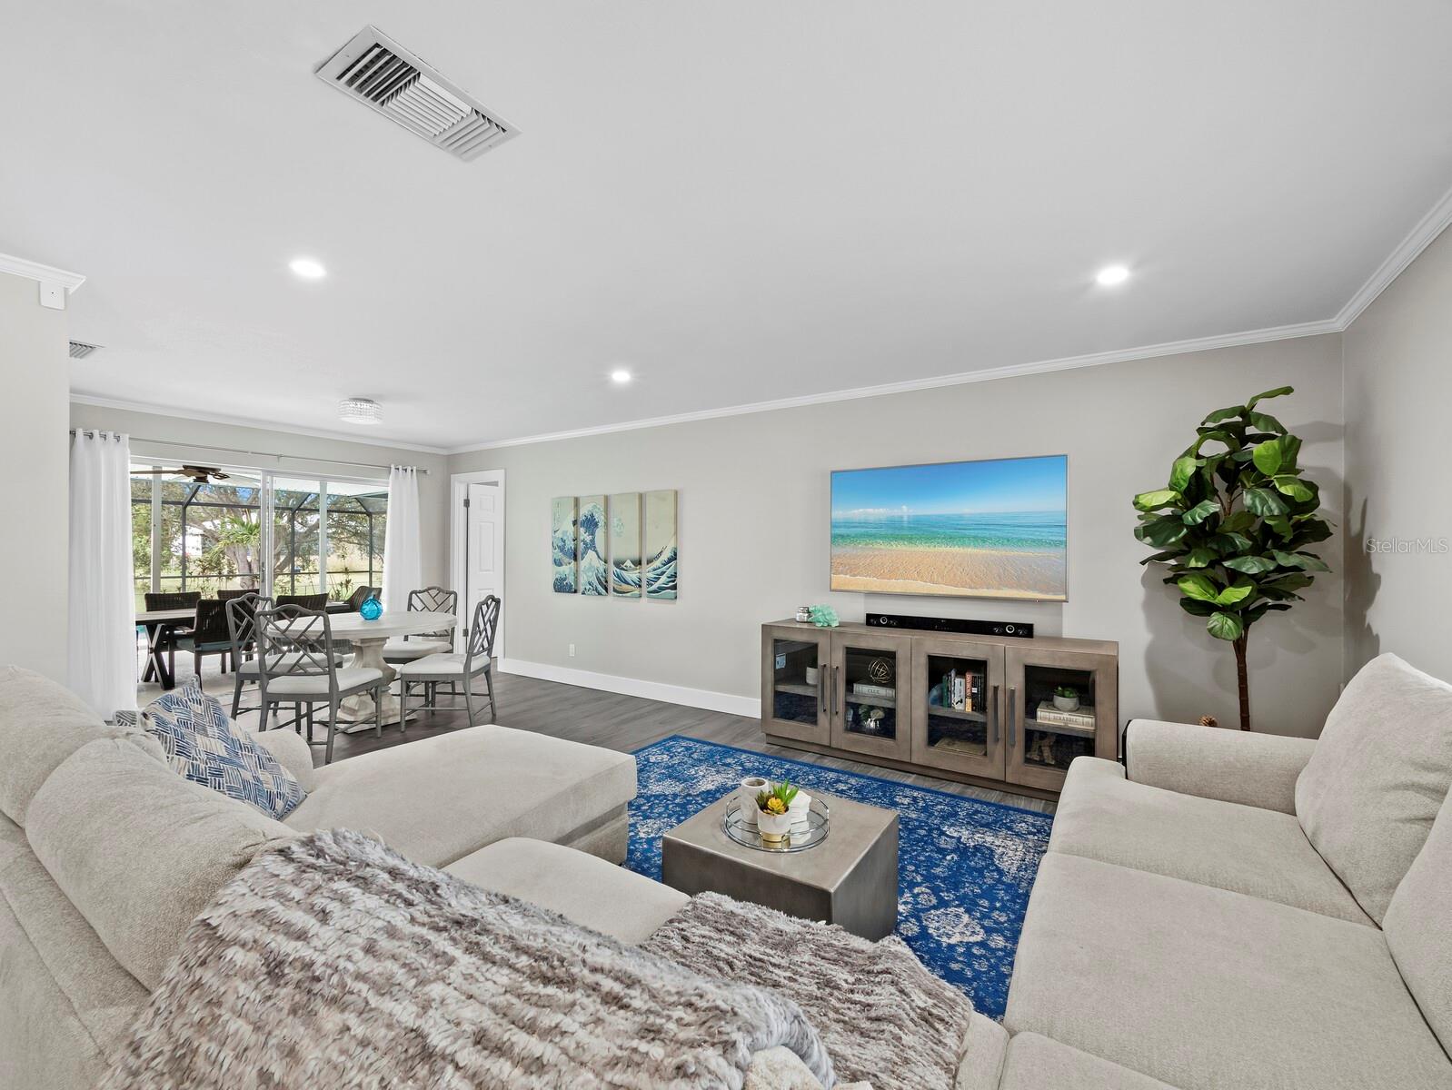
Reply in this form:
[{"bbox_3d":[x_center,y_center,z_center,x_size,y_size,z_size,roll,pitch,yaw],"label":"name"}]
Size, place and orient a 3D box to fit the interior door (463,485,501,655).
[{"bbox_3d":[-2.786,0.315,7.060,0.040,2.030,0.760,0,0,29],"label":"interior door"}]

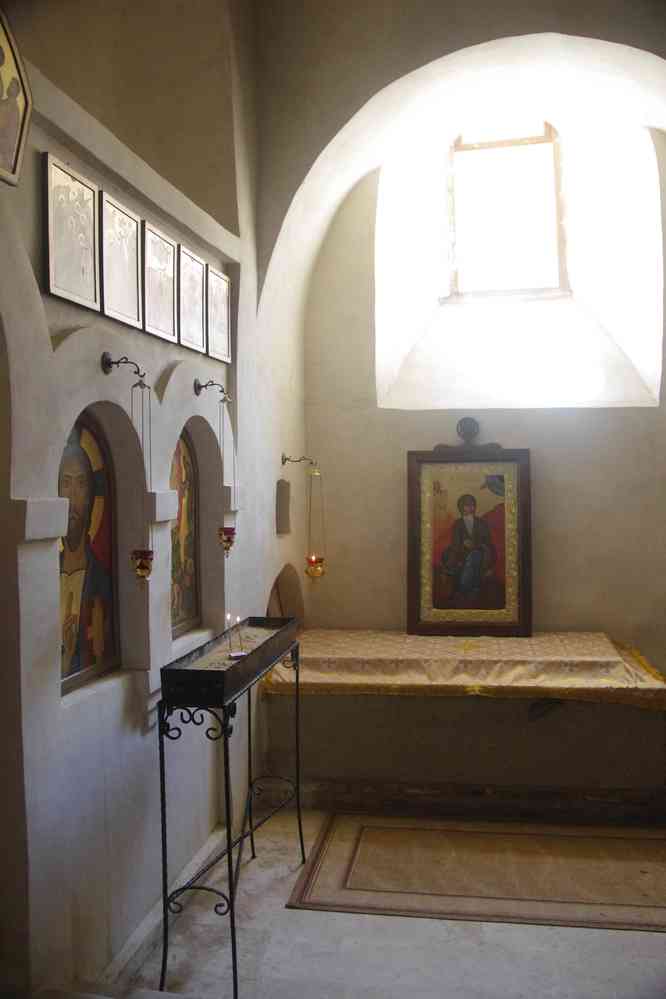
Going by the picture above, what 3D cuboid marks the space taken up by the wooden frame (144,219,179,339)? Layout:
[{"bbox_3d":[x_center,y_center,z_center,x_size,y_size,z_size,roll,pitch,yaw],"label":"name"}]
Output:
[{"bbox_3d":[-0.637,-0.780,3.150,0.025,0.377,0.296,0,2,12],"label":"wooden frame"}]

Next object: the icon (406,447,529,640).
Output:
[{"bbox_3d":[0.758,0.221,4.799,0.676,1.062,0.045,0,-4,5],"label":"icon"}]

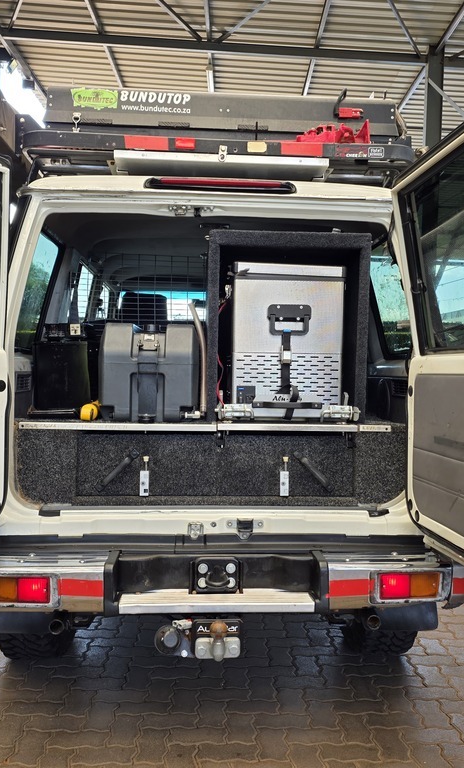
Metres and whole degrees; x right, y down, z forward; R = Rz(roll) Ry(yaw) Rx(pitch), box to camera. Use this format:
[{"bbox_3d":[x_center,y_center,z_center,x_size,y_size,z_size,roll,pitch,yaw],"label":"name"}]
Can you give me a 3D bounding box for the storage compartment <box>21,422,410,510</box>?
[{"bbox_3d":[-0.103,0.279,2.889,1.396,0.302,0.920,1,1,-4],"label":"storage compartment"}]

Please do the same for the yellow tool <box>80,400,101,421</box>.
[{"bbox_3d":[-0.520,0.099,2.520,0.073,0.071,0.060,1,1,-4],"label":"yellow tool"}]

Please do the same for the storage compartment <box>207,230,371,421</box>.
[{"bbox_3d":[0.181,-0.219,2.894,0.592,0.690,0.850,1,1,-4],"label":"storage compartment"}]

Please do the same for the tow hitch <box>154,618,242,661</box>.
[{"bbox_3d":[-0.097,0.705,1.945,0.242,0.113,0.150,1,1,-4],"label":"tow hitch"}]

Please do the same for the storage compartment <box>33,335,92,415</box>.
[{"bbox_3d":[-0.660,-0.042,2.750,0.224,0.294,0.300,1,1,-4],"label":"storage compartment"}]

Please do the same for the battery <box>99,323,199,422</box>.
[{"bbox_3d":[-0.311,-0.047,2.630,0.360,0.360,0.340,1,1,-4],"label":"battery"}]

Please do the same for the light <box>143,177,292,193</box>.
[{"bbox_3d":[-0.042,-0.696,2.395,0.529,0.052,0.050,1,1,-4],"label":"light"}]

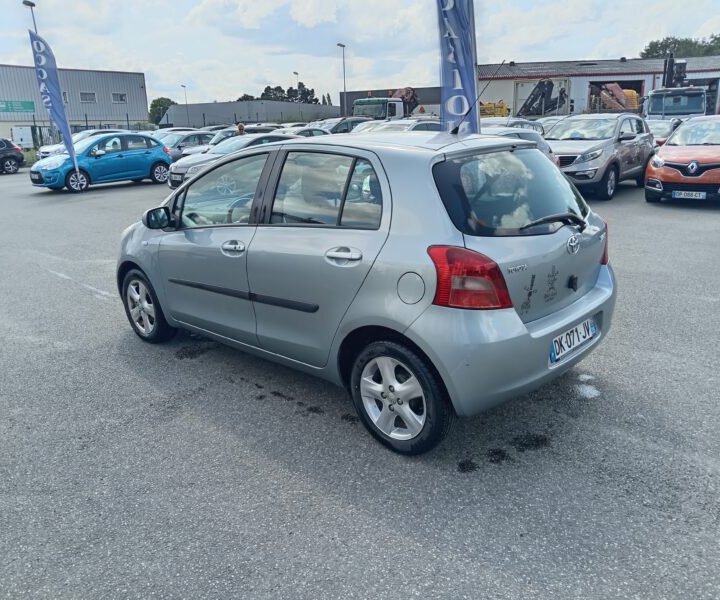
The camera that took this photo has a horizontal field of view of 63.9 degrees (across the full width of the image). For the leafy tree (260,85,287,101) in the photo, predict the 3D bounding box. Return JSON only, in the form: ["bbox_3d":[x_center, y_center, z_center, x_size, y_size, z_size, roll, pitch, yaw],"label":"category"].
[{"bbox_3d":[-16.295,-36.342,111.120,5.500,9.400,5.500,-2,17,0],"label":"leafy tree"}]

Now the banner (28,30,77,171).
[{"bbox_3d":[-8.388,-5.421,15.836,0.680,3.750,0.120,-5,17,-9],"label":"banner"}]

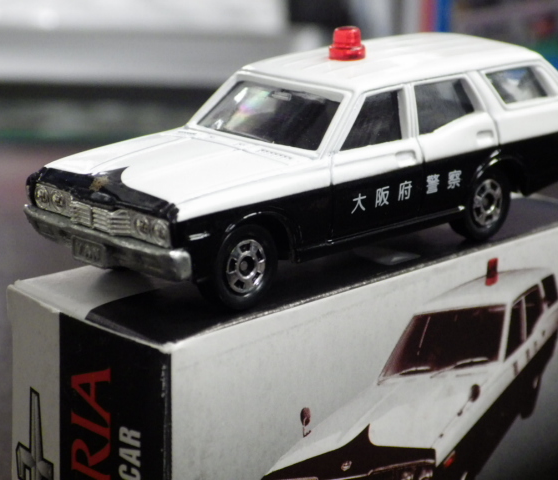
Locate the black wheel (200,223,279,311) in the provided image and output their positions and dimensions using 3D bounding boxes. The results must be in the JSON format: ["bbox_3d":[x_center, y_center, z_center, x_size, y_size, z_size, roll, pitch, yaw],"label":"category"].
[{"bbox_3d":[-0.004,0.003,0.177,0.009,0.009,0.003,-14,21,-42],"label":"black wheel"}]

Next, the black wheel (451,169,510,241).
[{"bbox_3d":[0.026,-0.005,0.205,0.009,0.009,0.003,-14,21,-42],"label":"black wheel"}]

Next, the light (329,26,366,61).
[{"bbox_3d":[0.009,-0.024,0.199,0.005,0.004,0.005,1,16,0],"label":"light"}]

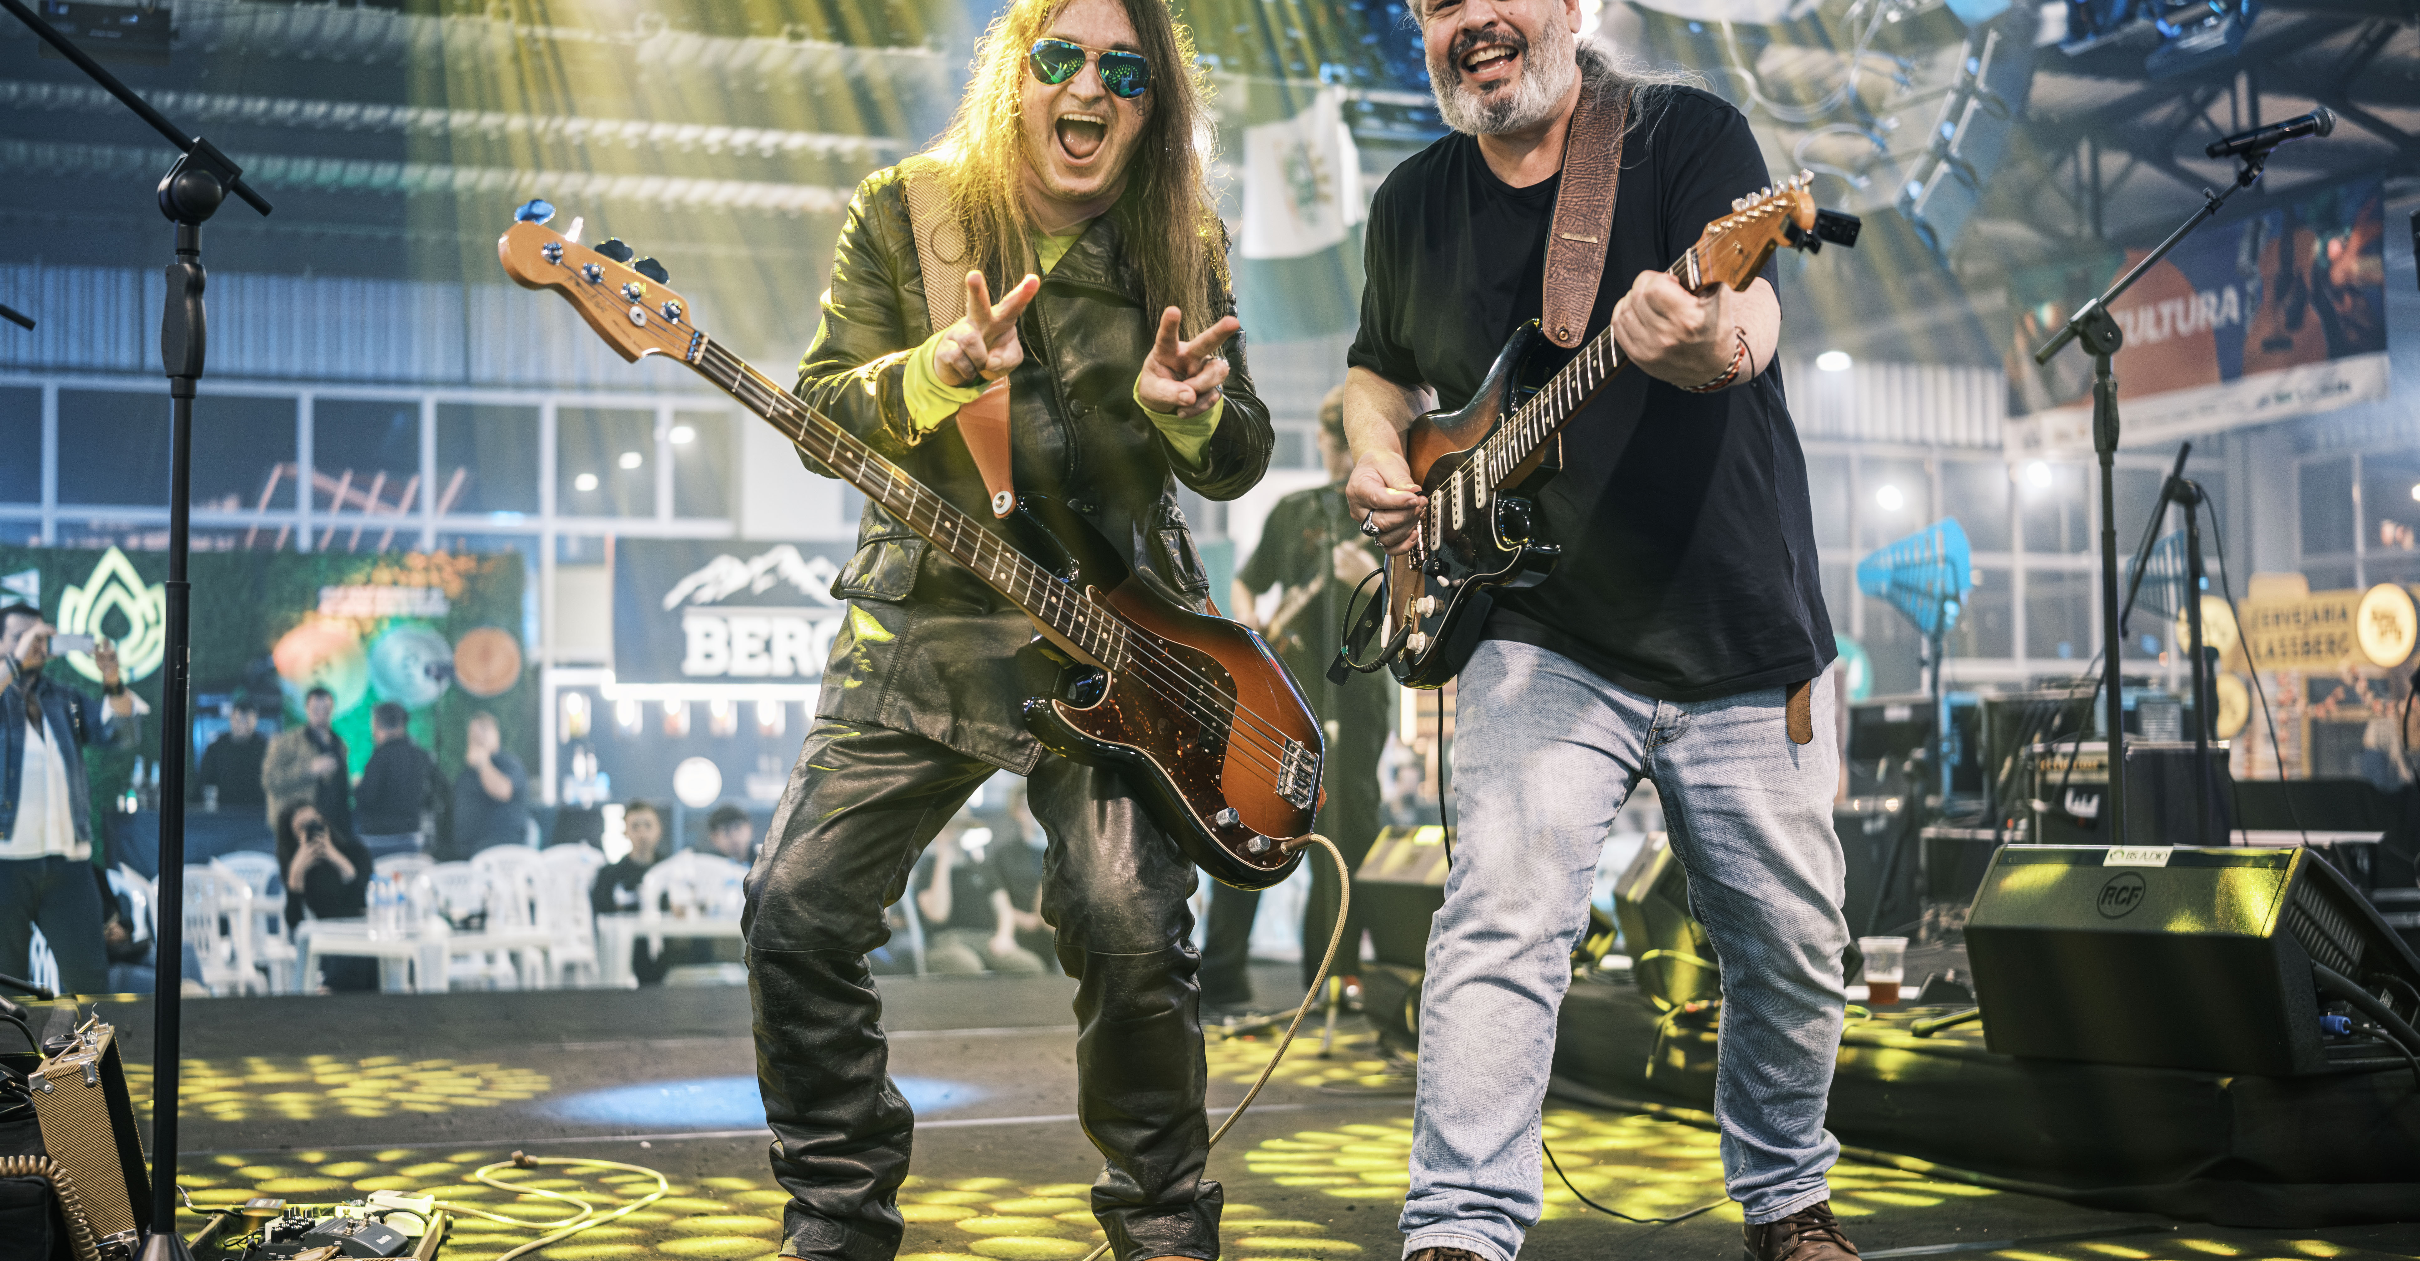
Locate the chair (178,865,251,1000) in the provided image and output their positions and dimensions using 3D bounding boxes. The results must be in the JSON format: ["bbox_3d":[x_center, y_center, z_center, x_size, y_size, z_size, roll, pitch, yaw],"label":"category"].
[{"bbox_3d":[-4.796,1.556,13.300,0.540,0.850,0.540,3,-5,-41],"label":"chair"}]

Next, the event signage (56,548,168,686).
[{"bbox_3d":[-6.679,-0.092,16.800,0.680,0.830,0.060,1,-3,-17],"label":"event signage"}]

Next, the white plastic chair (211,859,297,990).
[{"bbox_3d":[-5.144,1.632,14.800,0.530,0.850,0.530,2,-4,-30],"label":"white plastic chair"}]

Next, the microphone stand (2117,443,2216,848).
[{"bbox_3d":[2.170,0.184,6.100,0.600,1.187,0.600,-1,-4,11],"label":"microphone stand"}]

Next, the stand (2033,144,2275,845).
[{"bbox_3d":[1.573,-0.070,4.800,0.620,1.540,0.600,-1,-4,6],"label":"stand"}]

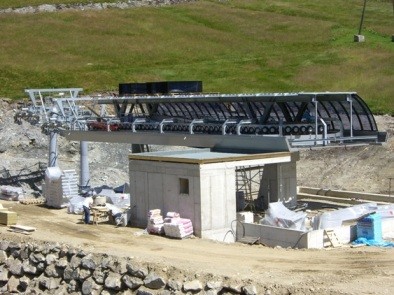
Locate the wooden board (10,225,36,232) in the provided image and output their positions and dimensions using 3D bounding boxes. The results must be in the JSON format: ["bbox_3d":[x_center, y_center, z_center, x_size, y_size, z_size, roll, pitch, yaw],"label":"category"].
[{"bbox_3d":[-8.495,3.966,44.000,0.800,0.120,1.350,-3,4,-41],"label":"wooden board"}]

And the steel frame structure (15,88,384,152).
[{"bbox_3d":[-1.840,-2.531,70.436,9.000,4.100,33.500,-3,4,-41],"label":"steel frame structure"}]

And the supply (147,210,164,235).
[{"bbox_3d":[-2.318,4.151,50.200,0.750,1.300,0.850,-3,4,-41],"label":"supply"}]

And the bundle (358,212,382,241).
[{"bbox_3d":[9.886,4.539,51.500,0.800,1.400,1.200,-3,4,-41],"label":"bundle"}]

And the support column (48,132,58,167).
[{"bbox_3d":[-12.616,1.011,79.000,0.720,4.700,0.720,-3,4,-41],"label":"support column"}]

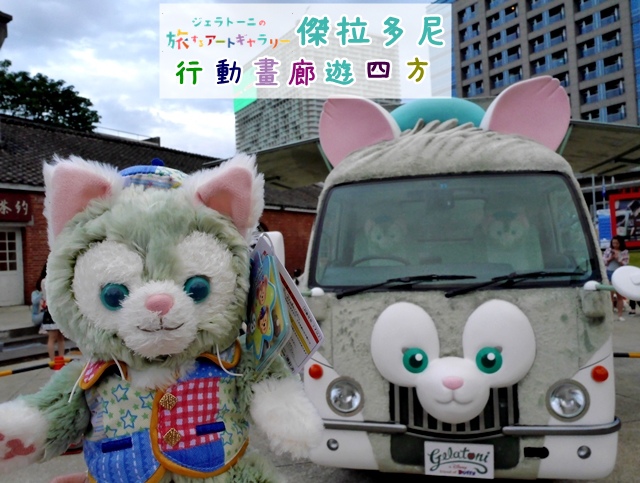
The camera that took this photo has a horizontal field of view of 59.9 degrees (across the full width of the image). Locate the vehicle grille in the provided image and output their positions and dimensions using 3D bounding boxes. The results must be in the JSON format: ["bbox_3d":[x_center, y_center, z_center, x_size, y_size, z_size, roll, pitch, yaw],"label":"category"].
[{"bbox_3d":[0.632,0.801,2.604,0.585,0.265,0.090,-2,-3,10],"label":"vehicle grille"}]

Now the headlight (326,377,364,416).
[{"bbox_3d":[0.126,0.768,2.749,0.195,0.195,0.080,-2,-3,16],"label":"headlight"}]

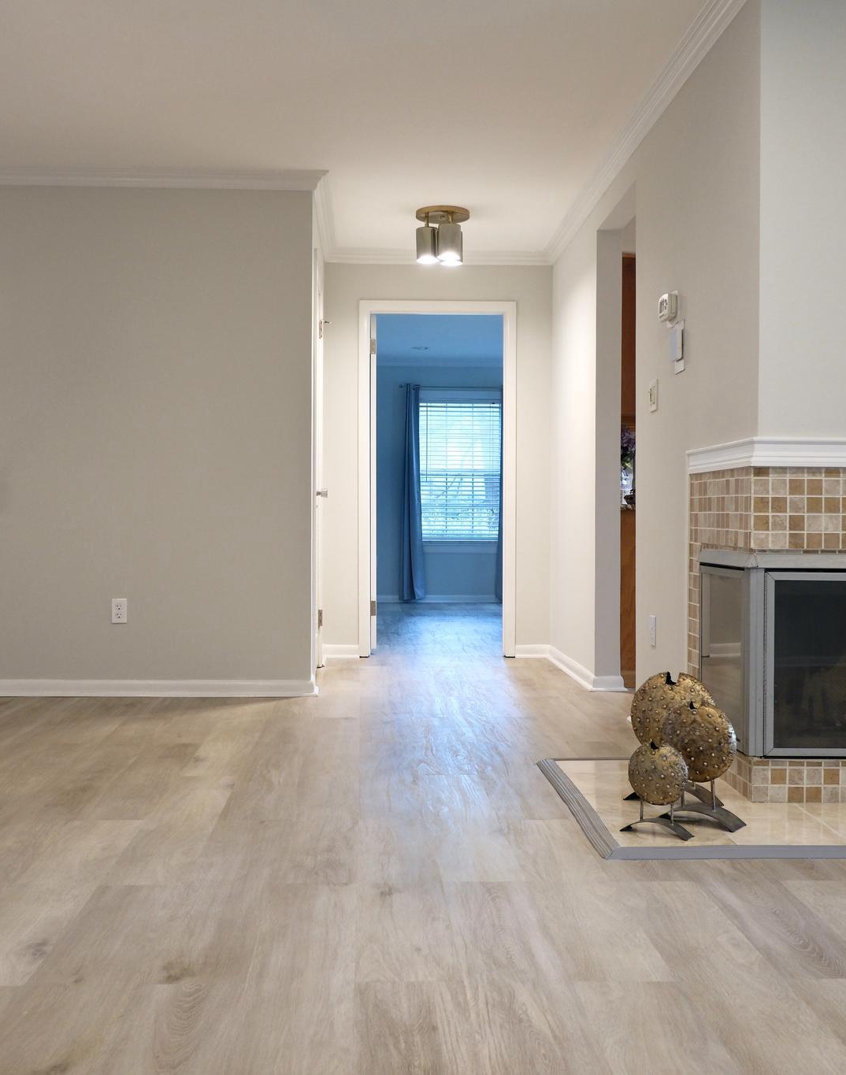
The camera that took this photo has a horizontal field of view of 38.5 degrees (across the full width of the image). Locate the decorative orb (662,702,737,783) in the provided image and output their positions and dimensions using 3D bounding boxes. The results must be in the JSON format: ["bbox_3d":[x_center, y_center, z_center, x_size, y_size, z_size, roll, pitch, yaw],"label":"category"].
[{"bbox_3d":[0.736,0.546,3.217,0.215,0.215,0.090,1,1,36],"label":"decorative orb"}]

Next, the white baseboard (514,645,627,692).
[{"bbox_3d":[0.784,0.702,6.657,0.383,0.081,1.448,0,1,-2],"label":"white baseboard"}]

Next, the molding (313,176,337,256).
[{"bbox_3d":[-0.507,-1.667,6.423,0.079,0.075,1.718,0,1,-2],"label":"molding"}]

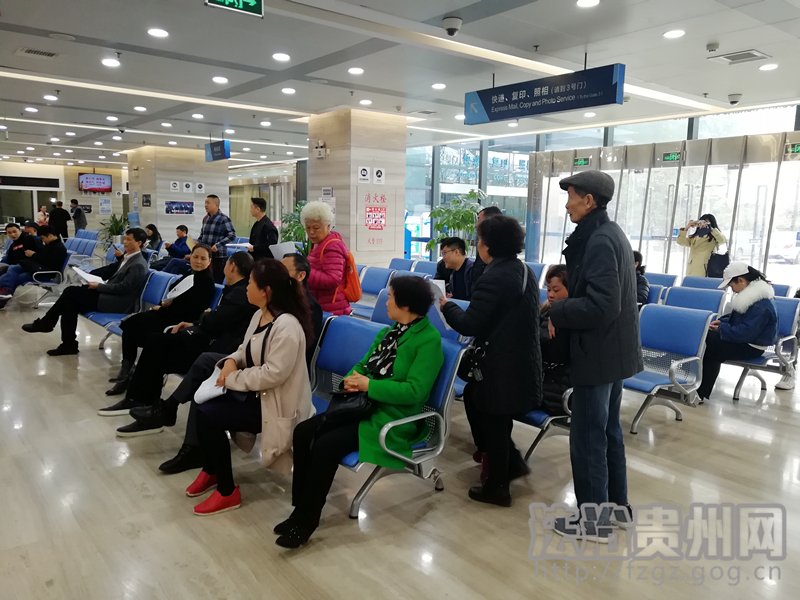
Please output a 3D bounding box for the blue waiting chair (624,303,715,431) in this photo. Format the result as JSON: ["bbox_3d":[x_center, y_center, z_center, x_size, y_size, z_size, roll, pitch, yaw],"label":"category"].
[{"bbox_3d":[1.744,0.502,4.414,0.770,0.820,0.600,-5,10,-38],"label":"blue waiting chair"}]

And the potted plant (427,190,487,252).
[{"bbox_3d":[1.023,-1.032,11.300,1.050,1.940,1.050,1,8,0],"label":"potted plant"}]

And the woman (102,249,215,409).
[{"bbox_3d":[-2.073,0.133,5.276,0.920,1.175,0.500,-5,10,-39],"label":"woman"}]

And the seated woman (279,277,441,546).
[{"bbox_3d":[-0.232,0.485,2.966,0.920,1.165,0.490,-5,10,-39],"label":"seated woman"}]

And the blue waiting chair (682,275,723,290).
[{"bbox_3d":[3.042,0.208,6.554,0.710,0.840,0.540,-5,10,-39],"label":"blue waiting chair"}]

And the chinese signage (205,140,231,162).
[{"bbox_3d":[-3.912,-3.184,13.405,0.120,0.370,1.080,-5,10,-38],"label":"chinese signage"}]

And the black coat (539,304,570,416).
[{"bbox_3d":[0.853,0.308,3.651,0.580,0.620,0.500,-5,10,-38],"label":"black coat"}]

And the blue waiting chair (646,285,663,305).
[{"bbox_3d":[2.148,0.266,6.175,0.780,0.820,0.590,-5,10,-38],"label":"blue waiting chair"}]

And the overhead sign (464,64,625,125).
[{"bbox_3d":[1.487,-2.205,6.835,0.120,0.370,2.070,-5,10,-38],"label":"overhead sign"}]

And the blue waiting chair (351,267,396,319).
[{"bbox_3d":[-0.471,0.082,7.064,0.710,0.840,0.540,-5,10,-39],"label":"blue waiting chair"}]

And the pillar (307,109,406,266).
[{"bbox_3d":[-0.754,-1.586,10.858,1.150,3.100,1.300,-5,10,-38],"label":"pillar"}]

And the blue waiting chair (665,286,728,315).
[{"bbox_3d":[2.362,0.354,5.413,0.710,0.840,0.540,-5,10,-39],"label":"blue waiting chair"}]

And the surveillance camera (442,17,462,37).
[{"bbox_3d":[0.441,-2.283,5.267,0.170,0.145,0.170,1,8,0],"label":"surveillance camera"}]

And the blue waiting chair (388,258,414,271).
[{"bbox_3d":[-0.258,-0.174,9.031,0.770,0.820,0.590,-5,10,-38],"label":"blue waiting chair"}]

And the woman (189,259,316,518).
[{"bbox_3d":[-0.792,0.402,3.372,0.830,1.210,0.540,-5,10,-38],"label":"woman"}]

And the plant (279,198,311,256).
[{"bbox_3d":[-1.774,-0.881,10.800,0.750,1.690,0.750,-5,10,-39],"label":"plant"}]

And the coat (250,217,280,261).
[{"bbox_3d":[-1.991,-0.888,9.100,0.420,0.680,0.500,0,8,-6],"label":"coat"}]

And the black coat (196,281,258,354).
[{"bbox_3d":[-1.337,0.140,4.669,0.450,0.610,0.500,-5,10,-39],"label":"black coat"}]

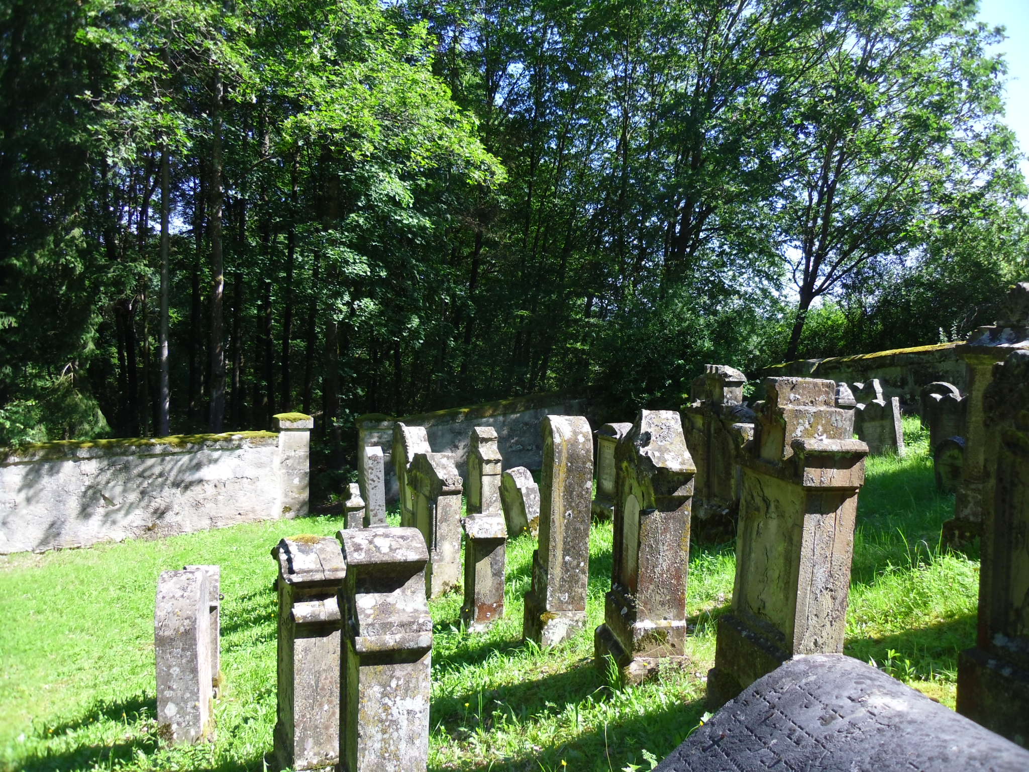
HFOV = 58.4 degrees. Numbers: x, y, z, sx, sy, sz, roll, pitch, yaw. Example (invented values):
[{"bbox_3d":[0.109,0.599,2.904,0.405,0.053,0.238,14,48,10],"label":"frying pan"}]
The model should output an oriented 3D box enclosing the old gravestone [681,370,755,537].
[{"bbox_3d":[1.955,0.607,8.802,0.320,1.596,0.920,0,6,-20],"label":"old gravestone"}]

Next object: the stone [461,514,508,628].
[{"bbox_3d":[-0.234,1.353,6.954,0.260,0.798,0.500,1,6,-12],"label":"stone"}]

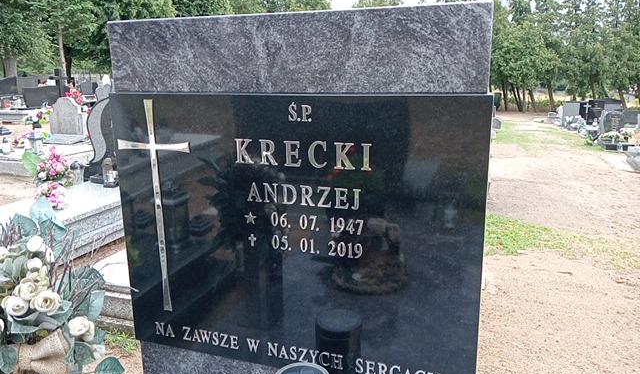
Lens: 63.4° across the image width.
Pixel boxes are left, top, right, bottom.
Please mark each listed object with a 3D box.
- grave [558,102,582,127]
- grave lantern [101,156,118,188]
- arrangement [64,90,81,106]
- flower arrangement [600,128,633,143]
[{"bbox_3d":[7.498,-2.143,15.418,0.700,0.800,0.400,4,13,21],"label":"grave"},{"bbox_3d":[-2.161,-0.149,5.318,0.165,0.315,0.165,4,13,21],"label":"grave lantern"},{"bbox_3d":[-6.191,-2.232,12.956,0.450,0.430,0.380,4,13,21],"label":"arrangement"},{"bbox_3d":[6.234,-1.098,10.888,0.660,0.335,0.450,4,13,21],"label":"flower arrangement"}]

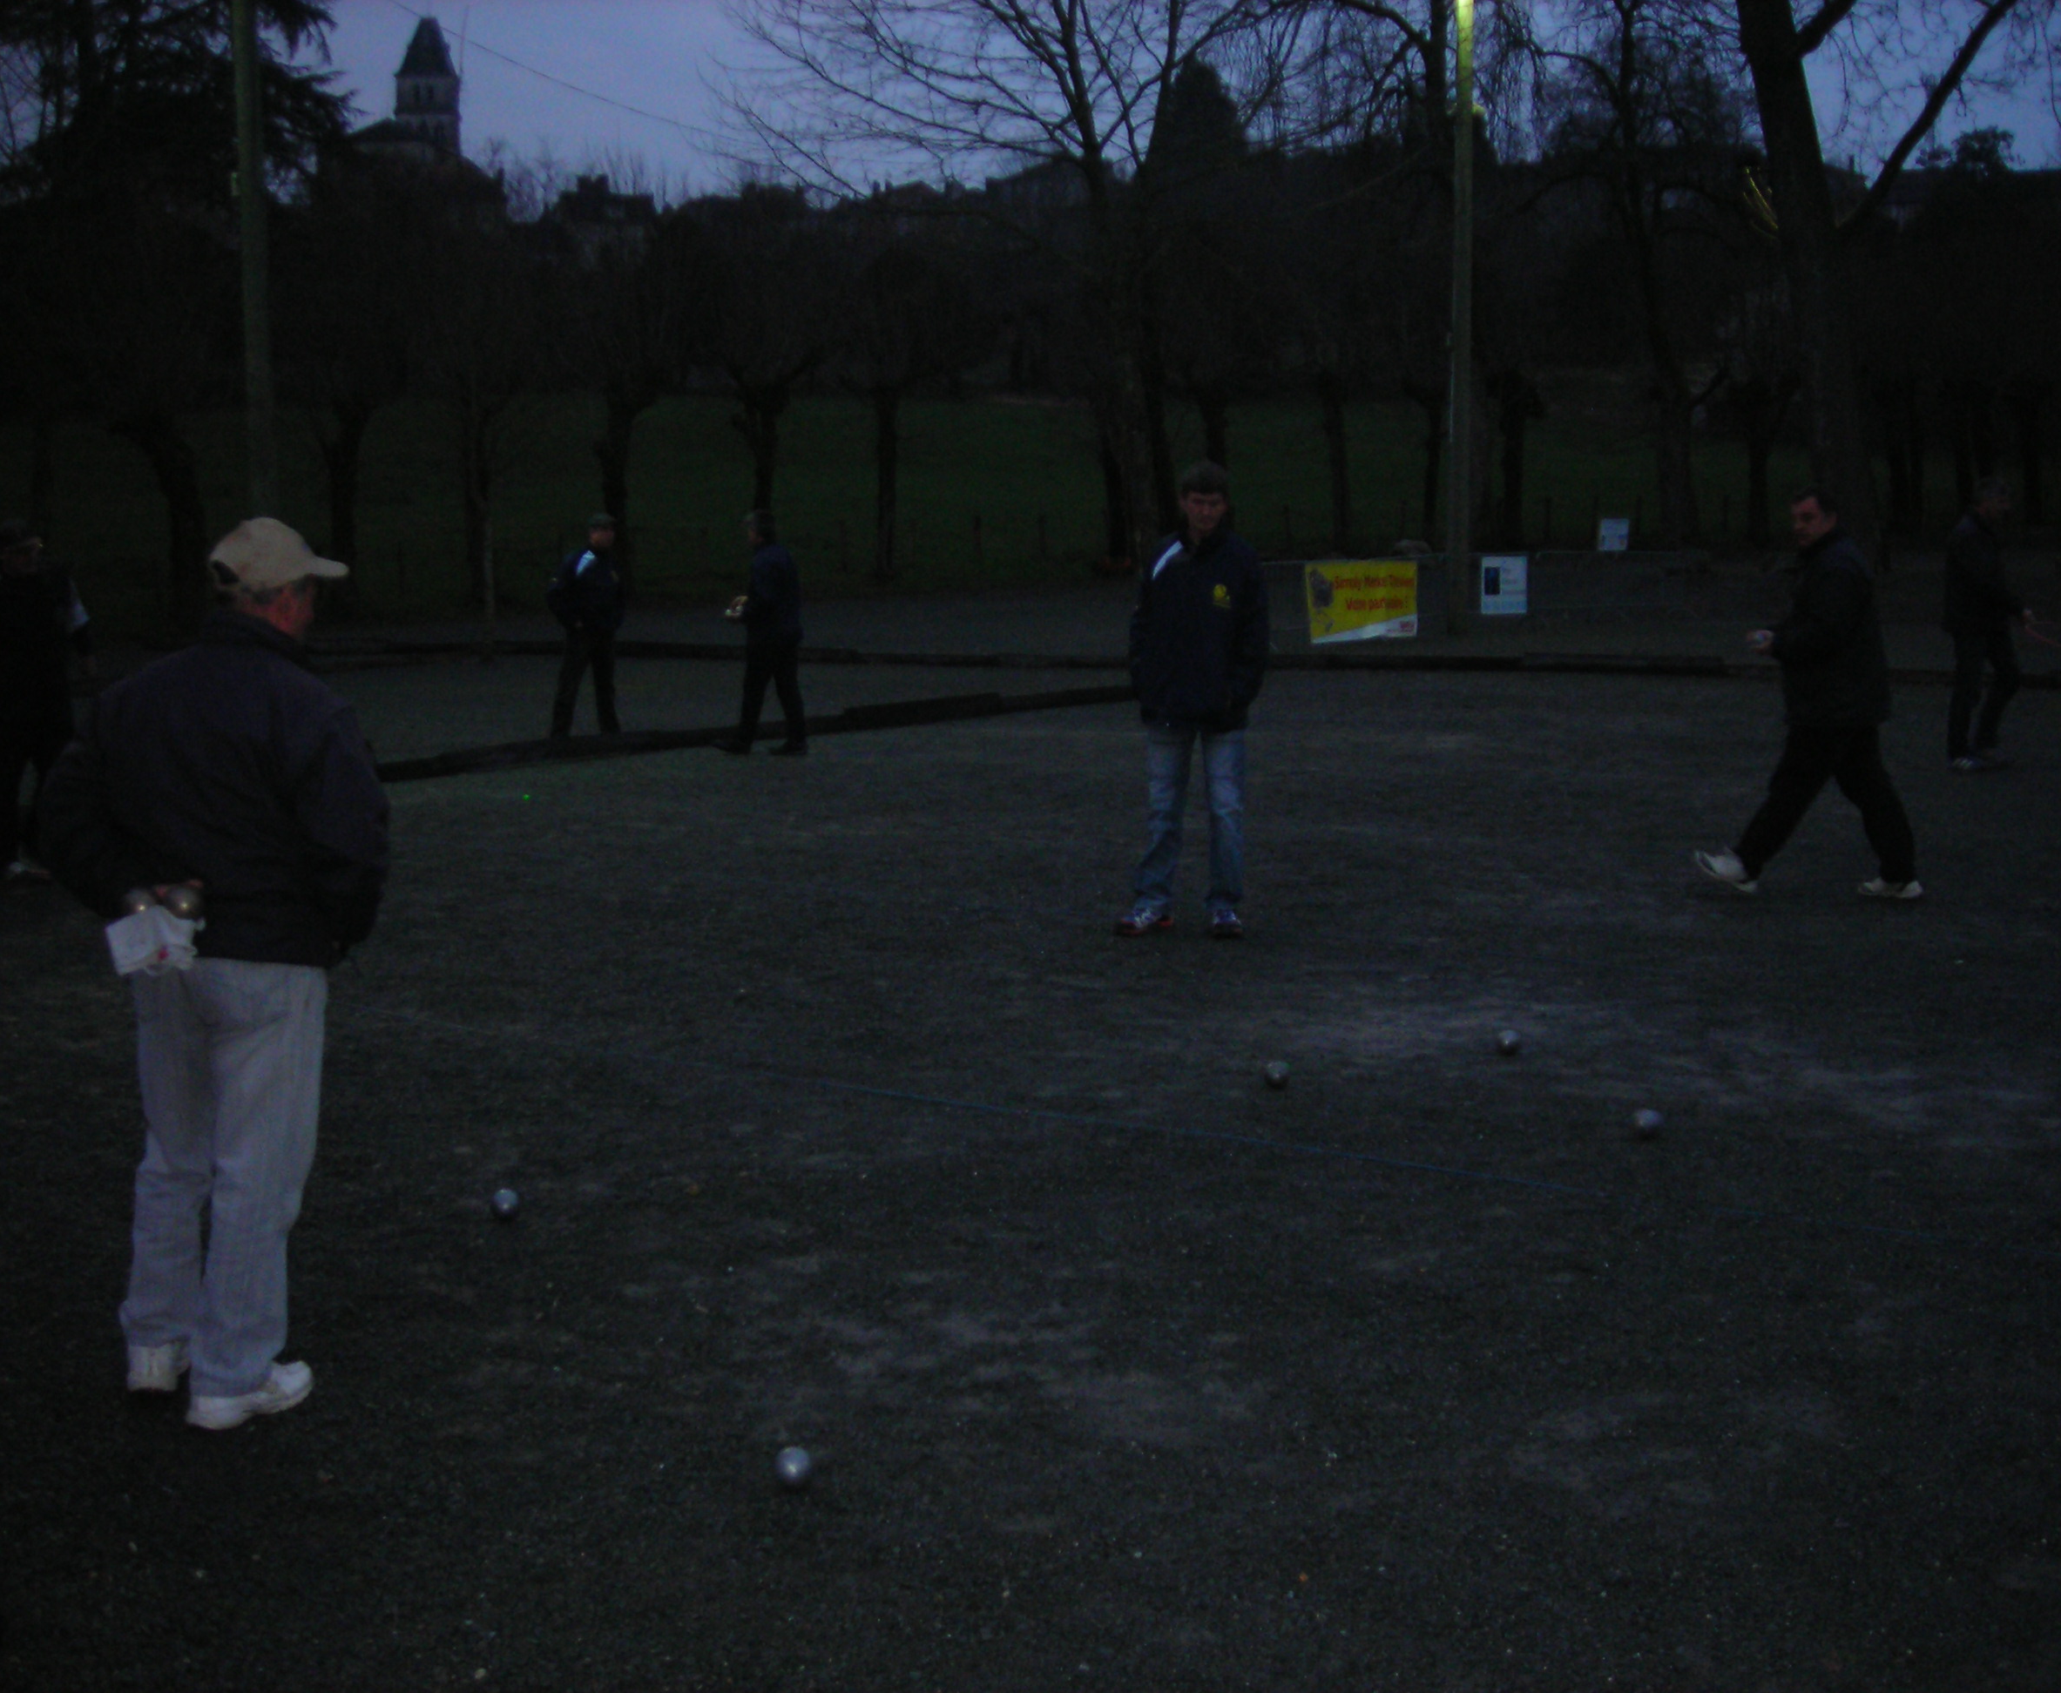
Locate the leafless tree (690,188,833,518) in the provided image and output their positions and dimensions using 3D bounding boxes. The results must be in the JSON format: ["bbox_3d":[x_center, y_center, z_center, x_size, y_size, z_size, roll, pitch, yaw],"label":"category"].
[{"bbox_3d":[-5.402,-9.107,49.453,3.000,7.864,3.000,-1,8,0],"label":"leafless tree"}]

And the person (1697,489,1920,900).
[{"bbox_3d":[3.363,-0.663,10.679,0.920,1.735,0.540,0,8,9],"label":"person"}]

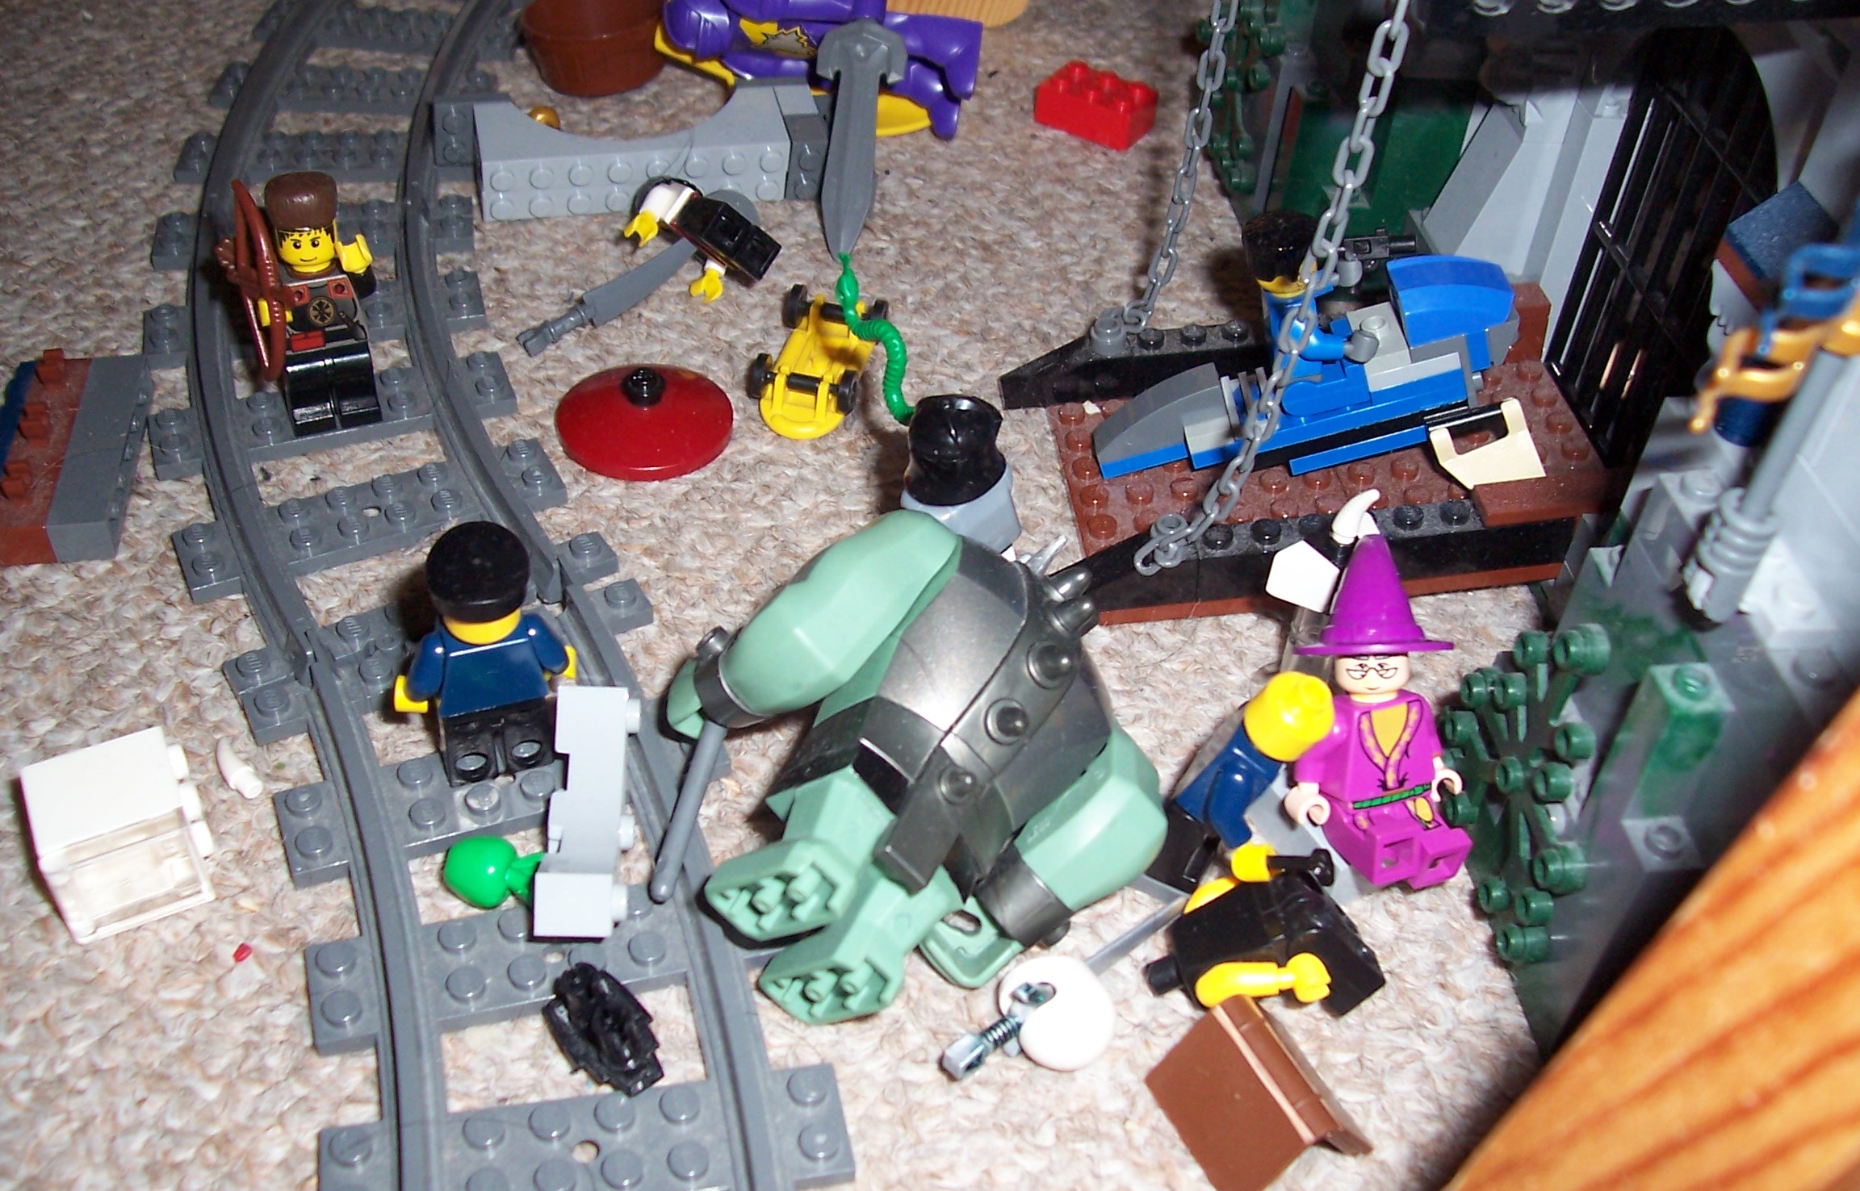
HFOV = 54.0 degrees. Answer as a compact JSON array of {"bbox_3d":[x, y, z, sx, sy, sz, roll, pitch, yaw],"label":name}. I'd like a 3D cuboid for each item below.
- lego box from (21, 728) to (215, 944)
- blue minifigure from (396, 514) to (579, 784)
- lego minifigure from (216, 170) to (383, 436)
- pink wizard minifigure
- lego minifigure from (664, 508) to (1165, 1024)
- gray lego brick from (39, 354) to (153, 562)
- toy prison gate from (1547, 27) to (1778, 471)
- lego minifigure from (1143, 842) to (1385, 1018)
[{"bbox_3d":[-0.113,0.032,0.255,0.020,0.016,0.016,-18,47,-22],"label":"lego box"},{"bbox_3d":[-0.063,0.008,0.259,0.026,0.043,0.015,-10,45,-18],"label":"blue minifigure"},{"bbox_3d":[-0.107,-0.047,0.315,0.029,0.046,0.016,-11,45,-20],"label":"lego minifigure"},{"bbox_3d":[0.063,0.016,0.259,0.025,0.047,0.024,-10,20,-15],"label":"pink wizard minifigure"},{"bbox_3d":[0.000,0.023,0.249,0.055,0.048,0.063,44,49,-16],"label":"lego minifigure"},{"bbox_3d":[-0.145,-0.025,0.321,0.011,0.008,0.048,-6,43,-10],"label":"gray lego brick"},{"bbox_3d":[0.125,-0.058,0.307,0.006,0.080,0.047,-2,43,-6],"label":"toy prison gate"},{"bbox_3d":[0.046,0.046,0.248,0.031,0.019,0.022,-27,16,15],"label":"lego minifigure"}]

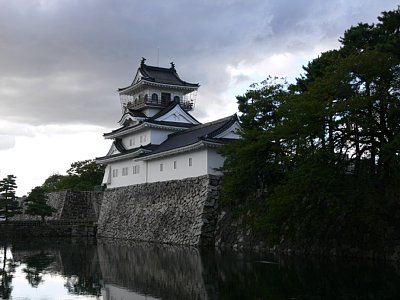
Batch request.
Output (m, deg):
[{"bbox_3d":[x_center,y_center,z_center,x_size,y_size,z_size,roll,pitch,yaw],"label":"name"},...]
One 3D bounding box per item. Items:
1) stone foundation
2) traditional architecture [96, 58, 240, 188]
[{"bbox_3d":[-3.080,8.580,78.500,12.500,7.660,35.570,4,-8,-29],"label":"stone foundation"},{"bbox_3d":[-2.650,-5.050,81.240,13.180,20.060,35.470,4,-8,-29],"label":"traditional architecture"}]

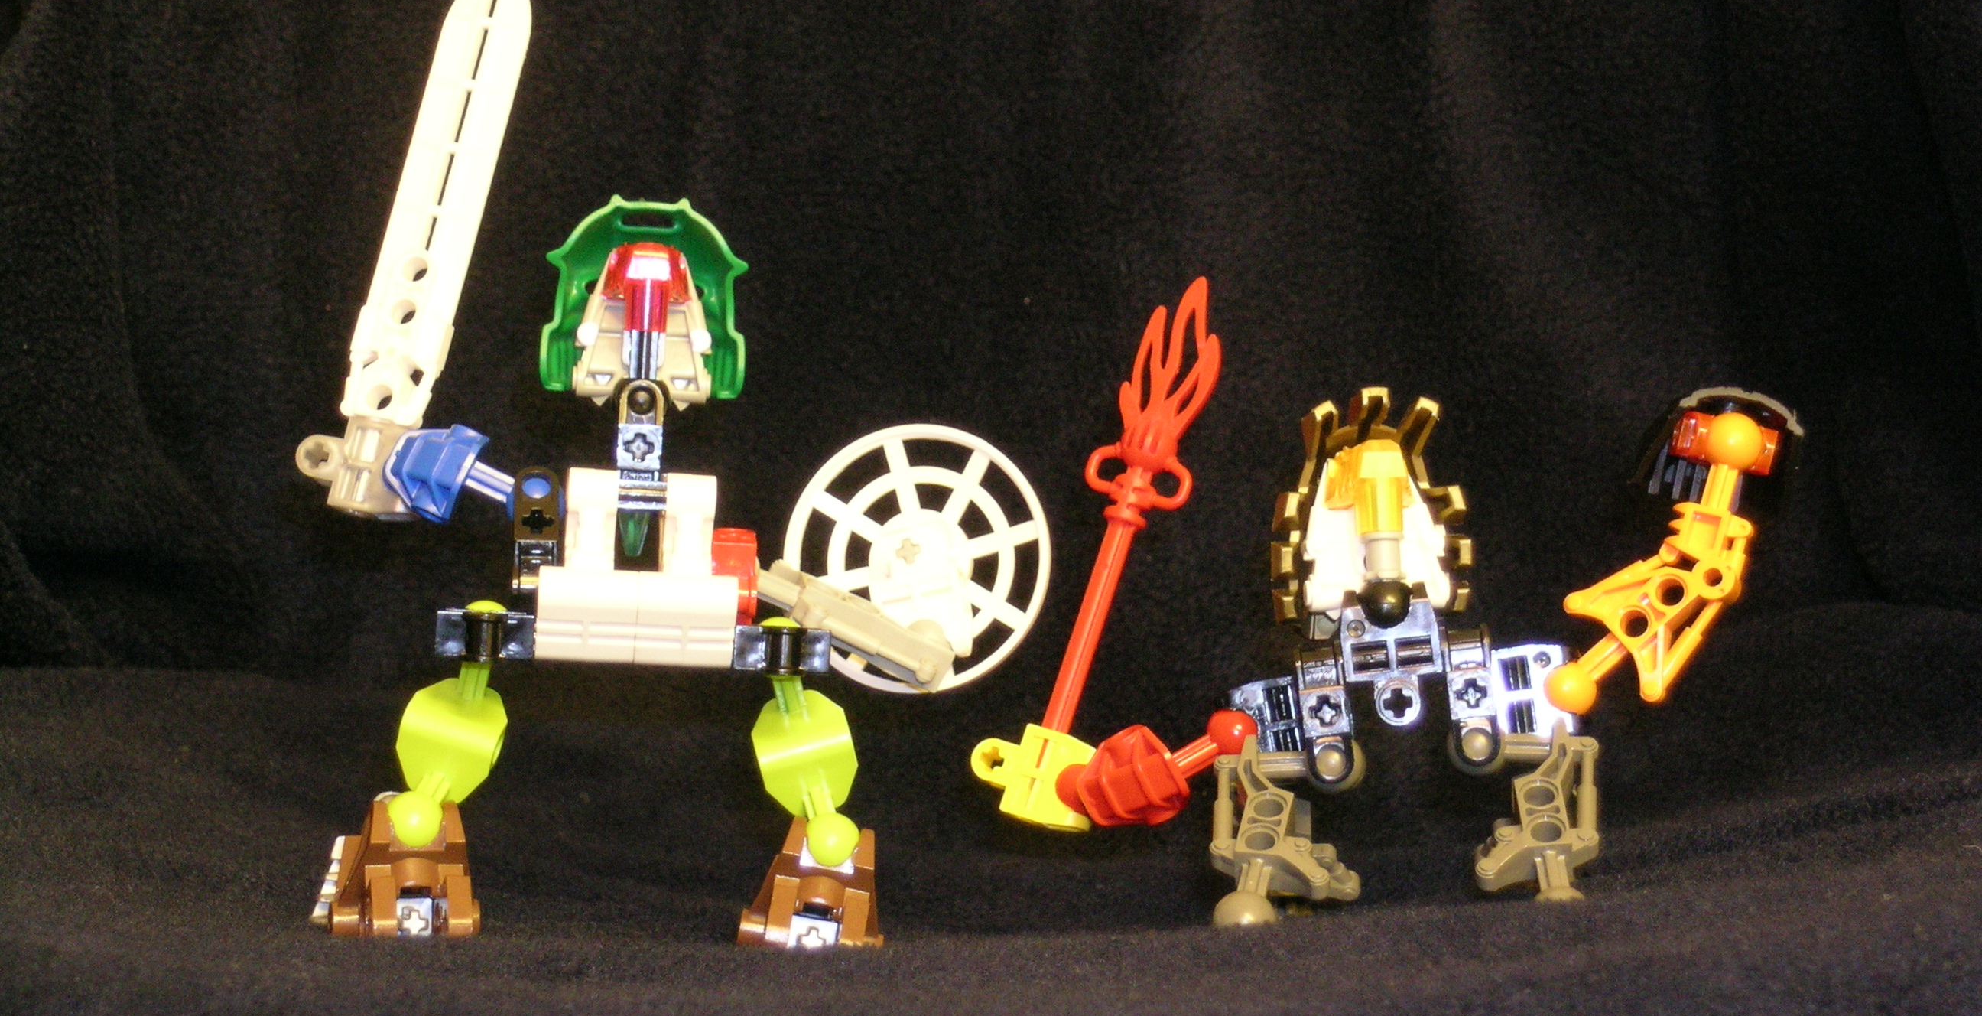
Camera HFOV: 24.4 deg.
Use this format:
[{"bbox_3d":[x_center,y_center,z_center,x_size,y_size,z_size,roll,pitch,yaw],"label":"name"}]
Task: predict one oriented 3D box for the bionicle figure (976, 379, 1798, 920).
[{"bbox_3d":[0.068,0.023,0.785,0.140,0.096,0.060,0,8,0],"label":"bionicle figure"}]

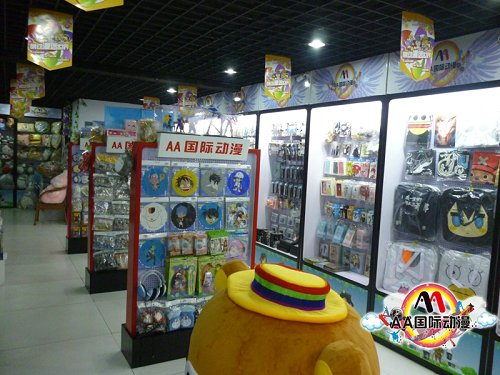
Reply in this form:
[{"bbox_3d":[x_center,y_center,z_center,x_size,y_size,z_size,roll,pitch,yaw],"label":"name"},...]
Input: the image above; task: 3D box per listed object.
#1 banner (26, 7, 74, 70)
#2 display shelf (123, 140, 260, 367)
[{"bbox_3d":[-1.376,-1.006,2.803,0.290,0.410,0.020,1,5,-24],"label":"banner"},{"bbox_3d":[-0.427,0.473,3.083,0.963,1.550,0.280,0,5,-28],"label":"display shelf"}]

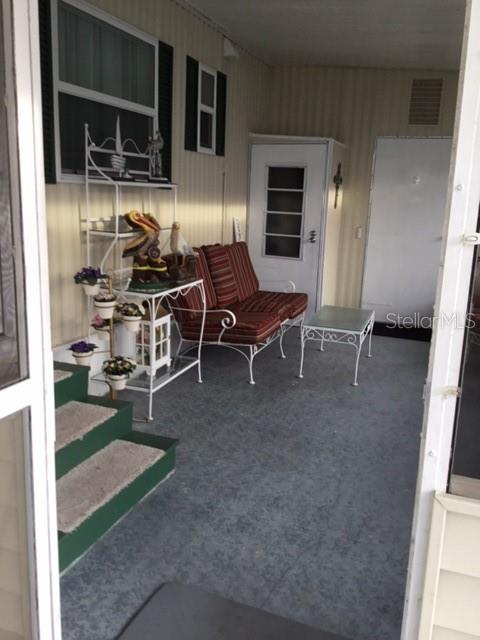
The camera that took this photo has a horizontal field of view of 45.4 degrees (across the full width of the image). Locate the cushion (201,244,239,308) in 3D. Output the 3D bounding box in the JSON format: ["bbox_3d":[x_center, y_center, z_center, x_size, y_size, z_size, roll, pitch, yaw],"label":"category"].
[{"bbox_3d":[-0.209,-0.409,5.322,0.112,0.544,0.544,-8,8,24],"label":"cushion"}]

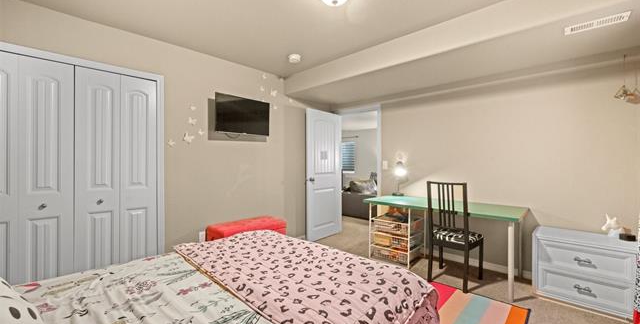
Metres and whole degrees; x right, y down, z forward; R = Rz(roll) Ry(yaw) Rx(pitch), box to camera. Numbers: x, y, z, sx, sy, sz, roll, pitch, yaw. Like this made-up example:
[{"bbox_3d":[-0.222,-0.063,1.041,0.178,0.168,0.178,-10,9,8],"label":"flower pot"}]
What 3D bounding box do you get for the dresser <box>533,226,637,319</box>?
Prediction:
[{"bbox_3d":[2.269,0.932,2.162,0.630,0.575,0.370,0,0,42],"label":"dresser"}]

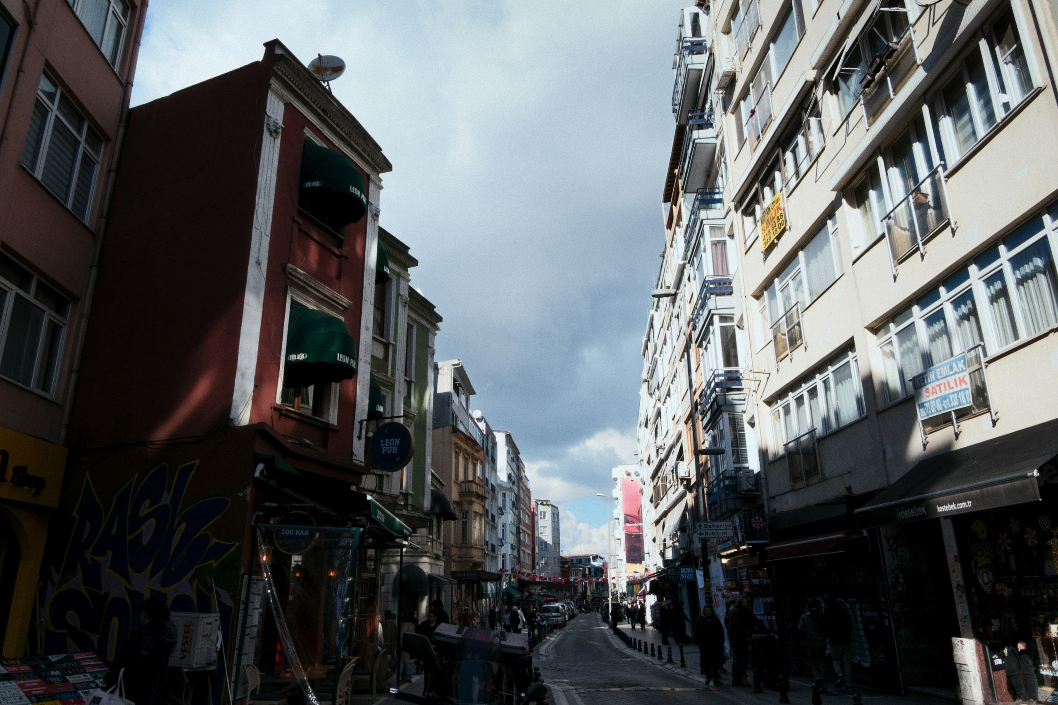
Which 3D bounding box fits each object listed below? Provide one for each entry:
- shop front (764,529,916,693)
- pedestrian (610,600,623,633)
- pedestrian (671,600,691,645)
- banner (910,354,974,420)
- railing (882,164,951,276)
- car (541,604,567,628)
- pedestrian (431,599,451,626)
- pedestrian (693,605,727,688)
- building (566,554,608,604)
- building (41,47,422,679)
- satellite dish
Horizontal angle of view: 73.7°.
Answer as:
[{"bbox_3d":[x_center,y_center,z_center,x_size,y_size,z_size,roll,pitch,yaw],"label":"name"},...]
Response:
[{"bbox_3d":[6.241,5.543,15.233,0.800,3.000,4.800,0,-18,-3],"label":"shop front"},{"bbox_3d":[5.616,17.174,45.420,0.520,1.720,0.380,0,-18,-1],"label":"pedestrian"},{"bbox_3d":[6.454,11.528,30.094,0.550,1.720,0.450,14,-23,-38],"label":"pedestrian"},{"bbox_3d":[6.204,0.570,10.612,0.040,0.720,1.330,0,-18,-2],"label":"banner"},{"bbox_3d":[6.195,-2.068,11.260,0.150,1.060,1.760,0,-18,-2],"label":"railing"},{"bbox_3d":[2.023,22.194,59.494,1.770,1.800,4.250,-2,-18,4],"label":"car"},{"bbox_3d":[-1.970,6.373,15.607,0.450,1.710,0.520,-6,-19,15],"label":"pedestrian"},{"bbox_3d":[3.921,6.324,15.279,0.620,1.640,0.420,-3,-18,7],"label":"pedestrian"},{"bbox_3d":[15.133,60.559,185.796,10.500,13.500,10.500,-9,-20,23],"label":"building"},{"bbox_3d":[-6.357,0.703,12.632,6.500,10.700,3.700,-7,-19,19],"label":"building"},{"bbox_3d":[-4.073,-5.725,14.215,0.780,0.720,0.420,-2,-18,4],"label":"satellite dish"}]

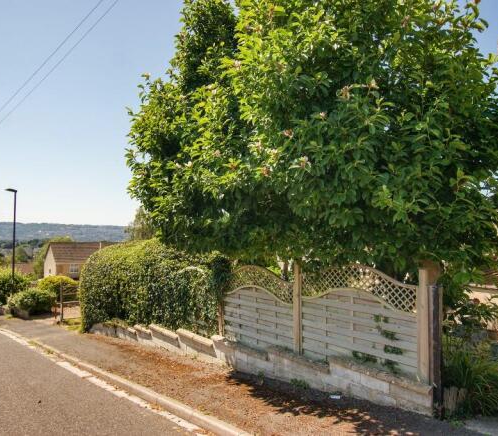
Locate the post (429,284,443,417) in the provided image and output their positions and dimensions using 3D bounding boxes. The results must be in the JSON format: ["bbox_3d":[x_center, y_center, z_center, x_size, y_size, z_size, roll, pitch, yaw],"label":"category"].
[{"bbox_3d":[2.069,1.446,4.420,0.105,1.440,0.105,1,-2,-43],"label":"post"}]

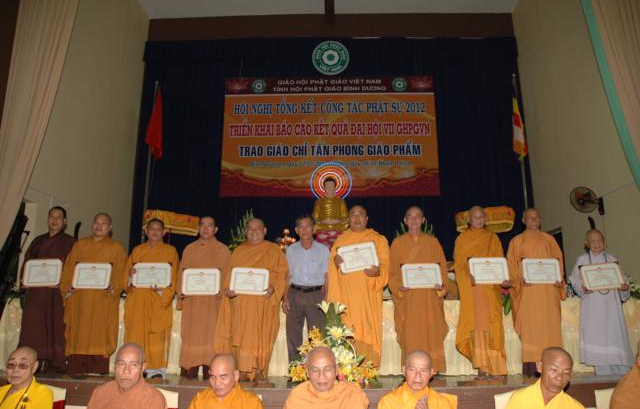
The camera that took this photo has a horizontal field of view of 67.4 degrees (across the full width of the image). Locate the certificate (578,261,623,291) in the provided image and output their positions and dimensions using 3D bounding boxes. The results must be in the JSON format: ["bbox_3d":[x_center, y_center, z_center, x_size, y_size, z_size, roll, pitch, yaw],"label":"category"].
[{"bbox_3d":[2.841,0.724,4.825,0.395,0.275,0.025,-8,-14,14],"label":"certificate"}]

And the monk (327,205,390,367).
[{"bbox_3d":[0.396,0.857,4.950,0.630,1.730,0.420,0,-12,0],"label":"monk"}]

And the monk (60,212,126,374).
[{"bbox_3d":[-2.335,0.900,4.971,0.630,1.655,0.450,2,-12,-8],"label":"monk"}]

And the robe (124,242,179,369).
[{"bbox_3d":[-1.665,0.983,4.791,0.490,1.236,0.420,1,-12,-5],"label":"robe"}]

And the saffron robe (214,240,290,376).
[{"bbox_3d":[-0.667,1.000,4.674,0.688,1.316,0.450,0,-12,0],"label":"saffron robe"}]

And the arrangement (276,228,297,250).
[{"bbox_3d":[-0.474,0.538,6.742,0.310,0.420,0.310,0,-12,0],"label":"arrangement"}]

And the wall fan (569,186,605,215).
[{"bbox_3d":[4.280,-0.056,7.725,0.360,0.440,0.430,8,-14,-34],"label":"wall fan"}]

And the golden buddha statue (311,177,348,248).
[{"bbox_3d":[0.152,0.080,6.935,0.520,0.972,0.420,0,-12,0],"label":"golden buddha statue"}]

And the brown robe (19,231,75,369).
[{"bbox_3d":[-2.779,0.956,4.953,0.490,1.413,0.420,2,-13,-8],"label":"brown robe"}]

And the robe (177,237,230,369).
[{"bbox_3d":[-1.143,0.957,4.766,0.510,1.269,0.420,1,-12,-3],"label":"robe"}]

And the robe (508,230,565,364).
[{"bbox_3d":[2.230,0.918,4.957,0.557,1.324,0.420,0,-12,0],"label":"robe"}]

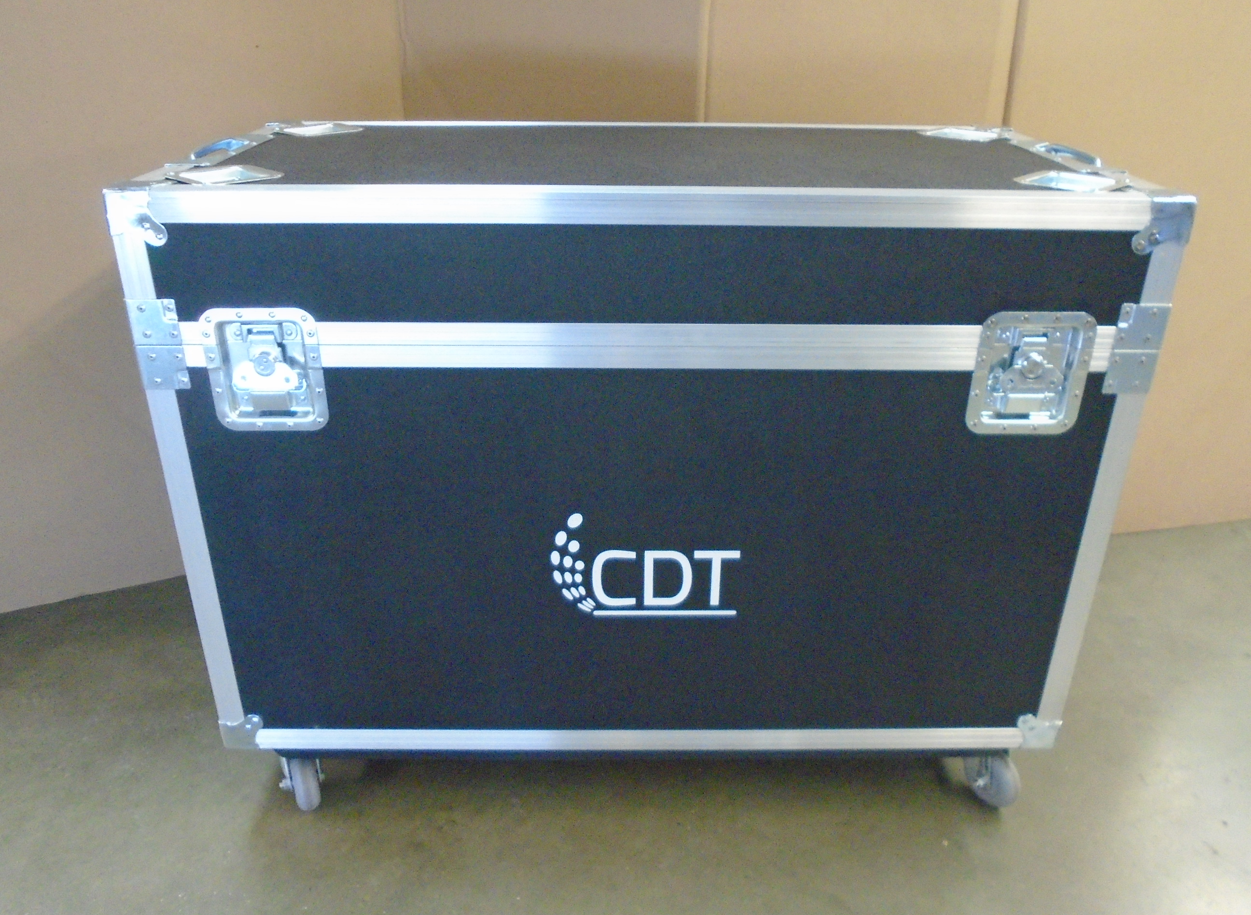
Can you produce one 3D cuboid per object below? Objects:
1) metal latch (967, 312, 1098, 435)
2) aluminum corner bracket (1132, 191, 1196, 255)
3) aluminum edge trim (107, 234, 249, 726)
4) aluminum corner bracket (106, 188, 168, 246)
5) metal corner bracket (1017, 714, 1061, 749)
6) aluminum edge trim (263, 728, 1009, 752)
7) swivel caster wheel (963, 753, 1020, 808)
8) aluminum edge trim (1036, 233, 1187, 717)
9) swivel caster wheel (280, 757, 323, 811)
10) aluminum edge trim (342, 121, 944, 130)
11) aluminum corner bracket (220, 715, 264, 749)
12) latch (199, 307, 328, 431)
[{"bbox_3d":[0.397,-0.083,0.925,0.113,0.127,0.020,0,25,-1],"label":"metal latch"},{"bbox_3d":[0.492,-0.223,0.881,0.052,0.053,0.051,0,25,-1],"label":"aluminum corner bracket"},{"bbox_3d":[-0.455,0.047,0.989,0.029,0.576,0.029,0,25,-1],"label":"aluminum edge trim"},{"bbox_3d":[-0.443,-0.227,0.871,0.051,0.052,0.051,0,25,-1],"label":"aluminum corner bracket"},{"bbox_3d":[0.487,0.315,1.133,0.050,0.052,0.051,0,25,-1],"label":"metal corner bracket"},{"bbox_3d":[0.020,0.328,1.125,0.915,0.032,0.030,0,25,-1],"label":"aluminum edge trim"},{"bbox_3d":[0.470,0.390,1.199,0.065,0.105,0.095,-2,25,-5],"label":"swivel caster wheel"},{"bbox_3d":[0.498,0.051,0.999,0.029,0.574,0.029,0,25,-1],"label":"aluminum edge trim"},{"bbox_3d":[-0.409,0.388,1.190,0.065,0.105,0.095,-6,26,-14],"label":"swivel caster wheel"},{"bbox_3d":[0.021,-0.424,1.240,0.854,0.030,0.030,0,25,-1],"label":"aluminum edge trim"},{"bbox_3d":[-0.447,0.312,1.124,0.050,0.052,0.051,0,25,-1],"label":"aluminum corner bracket"},{"bbox_3d":[-0.350,-0.086,0.918,0.111,0.126,0.020,0,25,-1],"label":"latch"}]

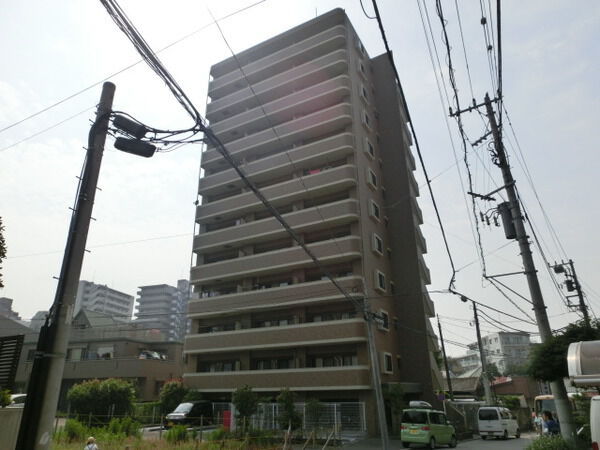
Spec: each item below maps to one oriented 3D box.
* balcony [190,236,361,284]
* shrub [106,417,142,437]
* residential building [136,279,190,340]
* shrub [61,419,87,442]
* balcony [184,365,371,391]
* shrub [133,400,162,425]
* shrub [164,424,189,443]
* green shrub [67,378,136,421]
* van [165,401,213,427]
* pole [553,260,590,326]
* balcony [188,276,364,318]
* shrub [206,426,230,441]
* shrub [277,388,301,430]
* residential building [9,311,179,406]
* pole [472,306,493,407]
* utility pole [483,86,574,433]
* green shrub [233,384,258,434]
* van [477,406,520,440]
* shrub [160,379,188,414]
[{"bbox_3d":[-2.286,3.229,33.359,15.100,1.415,1.800,-12,-24,27],"label":"balcony"},{"bbox_3d":[-8.714,10.005,20.563,1.563,0.979,1.200,8,-24,-19],"label":"shrub"},{"bbox_3d":[-54.312,44.248,161.566,14.800,43.000,14.500,-12,-24,27],"label":"residential building"},{"bbox_3d":[-9.996,9.109,18.451,0.951,0.956,1.100,10,-25,-24],"label":"shrub"},{"bbox_3d":[-2.013,11.306,30.037,15.300,1.299,1.800,-12,-24,27],"label":"balcony"},{"bbox_3d":[-11.267,13.842,30.569,2.224,1.607,1.300,7,-24,-17],"label":"shrub"},{"bbox_3d":[-5.588,9.438,18.836,1.047,0.730,1.000,5,-24,-14],"label":"shrub"},{"bbox_3d":[-13.347,11.962,28.114,4.324,2.984,2.600,9,-25,-22],"label":"green shrub"},{"bbox_3d":[-8.074,13.782,30.389,1.475,1.870,3.395,-11,-24,24],"label":"van"},{"bbox_3d":[18.073,7.268,25.539,0.400,10.596,0.400,-12,-24,27],"label":"pole"},{"bbox_3d":[-2.232,5.873,32.439,15.500,1.340,1.600,-12,-26,26],"label":"balcony"},{"bbox_3d":[-3.862,9.884,19.725,1.119,0.595,1.000,3,-23,-9],"label":"shrub"},{"bbox_3d":[-0.732,11.818,26.493,1.528,2.617,1.451,0,-23,-2],"label":"shrub"},{"bbox_3d":[-16.117,13.141,39.252,14.000,9.700,9.000,-4,-22,7],"label":"residential building"},{"bbox_3d":[13.937,10.646,31.502,0.320,9.414,0.320,-12,-24,27],"label":"pole"},{"bbox_3d":[7.162,0.645,13.251,0.370,11.905,0.370,-13,-24,26],"label":"utility pole"},{"bbox_3d":[-3.630,12.263,27.729,1.720,3.047,1.634,2,-23,-7],"label":"green shrub"},{"bbox_3d":[13.573,13.426,28.218,1.475,1.880,3.395,-19,-28,38],"label":"van"},{"bbox_3d":[-9.624,13.696,32.329,2.200,3.000,2.100,5,-23,-15],"label":"shrub"}]

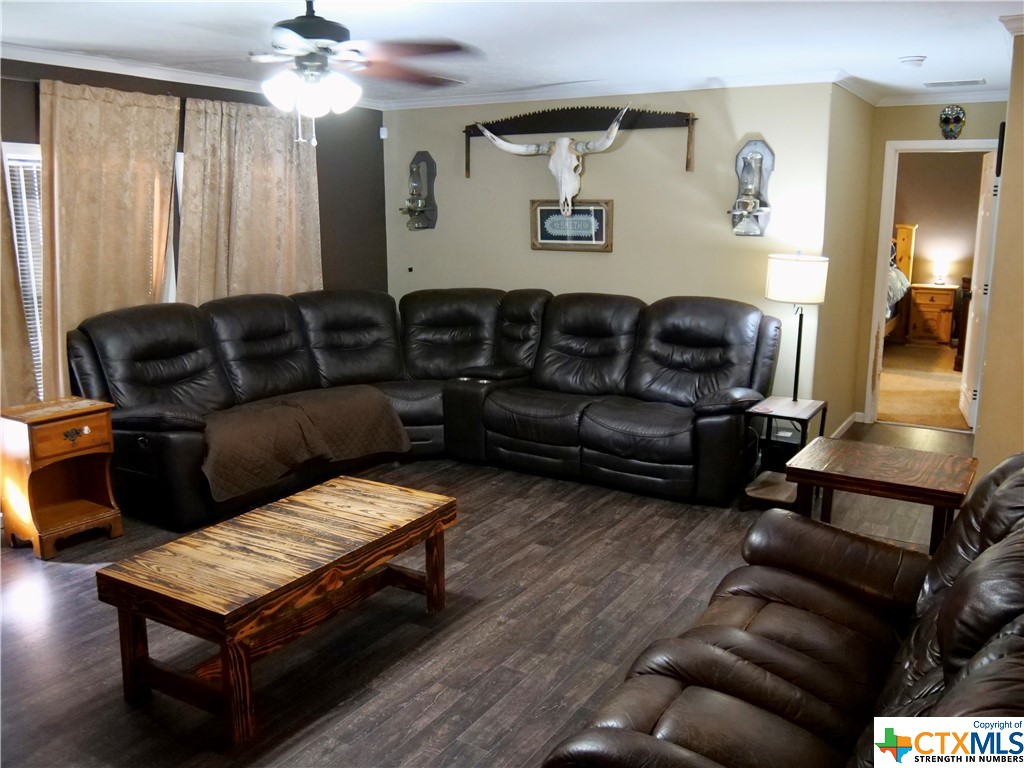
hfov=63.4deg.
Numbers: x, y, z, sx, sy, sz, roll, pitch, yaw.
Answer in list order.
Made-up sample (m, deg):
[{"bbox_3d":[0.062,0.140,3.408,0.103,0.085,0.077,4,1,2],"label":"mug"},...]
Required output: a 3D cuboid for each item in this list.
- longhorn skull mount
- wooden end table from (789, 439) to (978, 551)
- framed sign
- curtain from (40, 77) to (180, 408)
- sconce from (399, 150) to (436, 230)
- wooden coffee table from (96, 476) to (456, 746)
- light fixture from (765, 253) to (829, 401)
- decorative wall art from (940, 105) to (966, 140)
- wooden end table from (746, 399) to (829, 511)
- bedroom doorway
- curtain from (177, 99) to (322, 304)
[{"bbox_3d":[0.241,-1.497,5.598,1.130,0.700,0.300,7,14,28],"label":"longhorn skull mount"},{"bbox_3d":[1.633,0.618,3.689,0.683,0.560,0.562,7,14,30],"label":"wooden end table"},{"bbox_3d":[0.404,-1.104,5.782,0.612,0.345,0.035,7,14,28],"label":"framed sign"},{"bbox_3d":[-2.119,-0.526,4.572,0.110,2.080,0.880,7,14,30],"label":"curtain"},{"bbox_3d":[-0.704,-1.441,6.186,0.240,0.585,0.175,7,14,28],"label":"sconce"},{"bbox_3d":[-0.827,0.782,3.221,0.620,0.440,1.195,7,14,30],"label":"wooden coffee table"},{"bbox_3d":[1.606,-0.315,4.669,0.324,0.837,0.324,7,14,30],"label":"light fixture"},{"bbox_3d":[3.078,-1.823,5.777,0.165,0.245,0.060,7,14,30],"label":"decorative wall art"},{"bbox_3d":[1.530,0.404,4.660,0.335,0.565,0.450,7,14,30],"label":"wooden end table"},{"bbox_3d":[3.098,-0.692,6.059,0.780,2.110,0.140,7,14,30],"label":"bedroom doorway"},{"bbox_3d":[-1.632,-0.702,5.380,0.110,2.080,1.120,7,14,30],"label":"curtain"}]

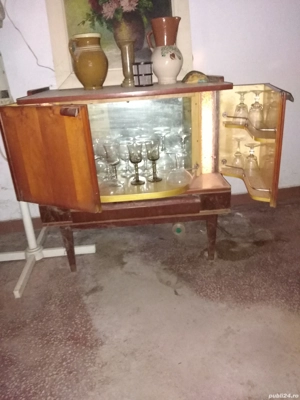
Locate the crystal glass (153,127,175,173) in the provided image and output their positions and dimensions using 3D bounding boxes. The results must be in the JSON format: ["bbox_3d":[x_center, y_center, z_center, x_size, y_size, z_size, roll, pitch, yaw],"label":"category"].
[{"bbox_3d":[0.062,-0.241,1.454,0.086,0.197,0.086,-4,24,-1],"label":"crystal glass"}]

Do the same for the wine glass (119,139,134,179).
[{"bbox_3d":[-0.112,-0.195,1.406,0.066,0.172,0.066,-4,24,-1],"label":"wine glass"}]

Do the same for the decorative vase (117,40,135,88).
[{"bbox_3d":[-0.113,-0.634,1.403,0.080,0.195,0.080,-4,24,-1],"label":"decorative vase"}]

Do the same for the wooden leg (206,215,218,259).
[{"bbox_3d":[0.302,0.185,1.463,0.046,0.246,0.046,-4,24,-1],"label":"wooden leg"}]

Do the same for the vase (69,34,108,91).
[{"bbox_3d":[-0.291,-0.652,1.421,0.184,0.236,0.167,-4,24,-1],"label":"vase"}]

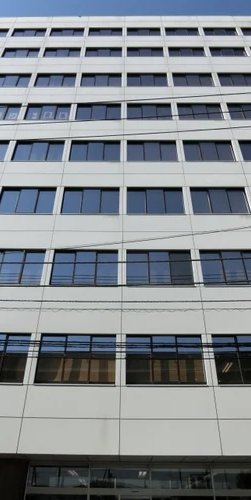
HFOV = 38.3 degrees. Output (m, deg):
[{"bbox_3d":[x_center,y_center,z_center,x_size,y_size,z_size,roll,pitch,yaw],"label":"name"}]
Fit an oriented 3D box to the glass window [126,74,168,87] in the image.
[{"bbox_3d":[1.388,-10.634,22.824,2.546,1.707,0.200,0,-38,0],"label":"glass window"}]

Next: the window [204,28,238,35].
[{"bbox_3d":[7.365,-16.793,28.021,2.611,1.671,0.150,0,-38,0],"label":"window"}]

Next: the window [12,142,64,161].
[{"bbox_3d":[-4.546,-5.196,19.143,2.664,1.772,0.150,0,-38,0],"label":"window"}]

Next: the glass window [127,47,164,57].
[{"bbox_3d":[1.453,-14.127,25.999,2.629,1.673,0.150,0,-38,0],"label":"glass window"}]

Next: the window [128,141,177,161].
[{"bbox_3d":[1.435,-5.186,19.099,2.639,1.772,0.150,0,-38,0],"label":"window"}]

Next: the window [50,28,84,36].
[{"bbox_3d":[-4.487,-16.814,28.108,2.624,1.671,0.150,0,-38,0],"label":"window"}]

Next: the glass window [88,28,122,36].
[{"bbox_3d":[-1.433,-15.879,26.398,2.440,1.650,0.150,0,-38,0],"label":"glass window"}]

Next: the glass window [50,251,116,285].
[{"bbox_3d":[-1.534,0.702,13.672,2.440,1.650,0.150,0,-38,0],"label":"glass window"}]

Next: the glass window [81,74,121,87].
[{"bbox_3d":[-1.492,-10.636,22.843,2.546,1.707,0.200,0,-38,0],"label":"glass window"}]

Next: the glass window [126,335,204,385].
[{"bbox_3d":[1.250,3.495,11.518,2.440,1.650,0.150,0,-38,0],"label":"glass window"}]

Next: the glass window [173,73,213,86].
[{"bbox_3d":[4.268,-10.633,22.805,2.546,1.707,0.200,0,-38,0],"label":"glass window"}]

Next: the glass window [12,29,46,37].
[{"bbox_3d":[-7.220,-16.366,27.323,2.546,1.480,0.200,0,-38,0],"label":"glass window"}]

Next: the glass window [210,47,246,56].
[{"bbox_3d":[6.951,-13.263,24.360,2.440,1.650,0.150,0,-38,0],"label":"glass window"}]

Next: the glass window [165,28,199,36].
[{"bbox_3d":[4.385,-16.799,28.043,2.607,1.671,0.150,0,-38,0],"label":"glass window"}]

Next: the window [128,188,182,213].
[{"bbox_3d":[1.283,-2.102,15.814,2.440,1.650,0.150,0,-38,0],"label":"window"}]

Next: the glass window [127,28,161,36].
[{"bbox_3d":[1.453,-16.804,28.064,2.618,1.671,0.150,0,-38,0],"label":"glass window"}]

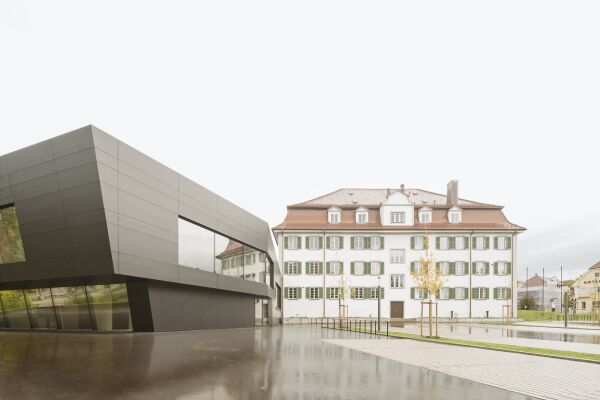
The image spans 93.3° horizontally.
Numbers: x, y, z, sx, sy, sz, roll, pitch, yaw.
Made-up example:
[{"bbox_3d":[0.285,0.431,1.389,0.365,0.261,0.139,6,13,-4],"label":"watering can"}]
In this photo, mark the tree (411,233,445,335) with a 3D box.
[{"bbox_3d":[7.800,5.200,17.200,2.200,6.300,2.200,0,0,0],"label":"tree"}]

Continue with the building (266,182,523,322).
[{"bbox_3d":[13.300,7.100,46.500,33.200,18.900,17.500,0,0,0],"label":"building"}]

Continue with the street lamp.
[{"bbox_3d":[5.850,7.750,21.200,0.200,4.000,0.200,0,0,0],"label":"street lamp"}]

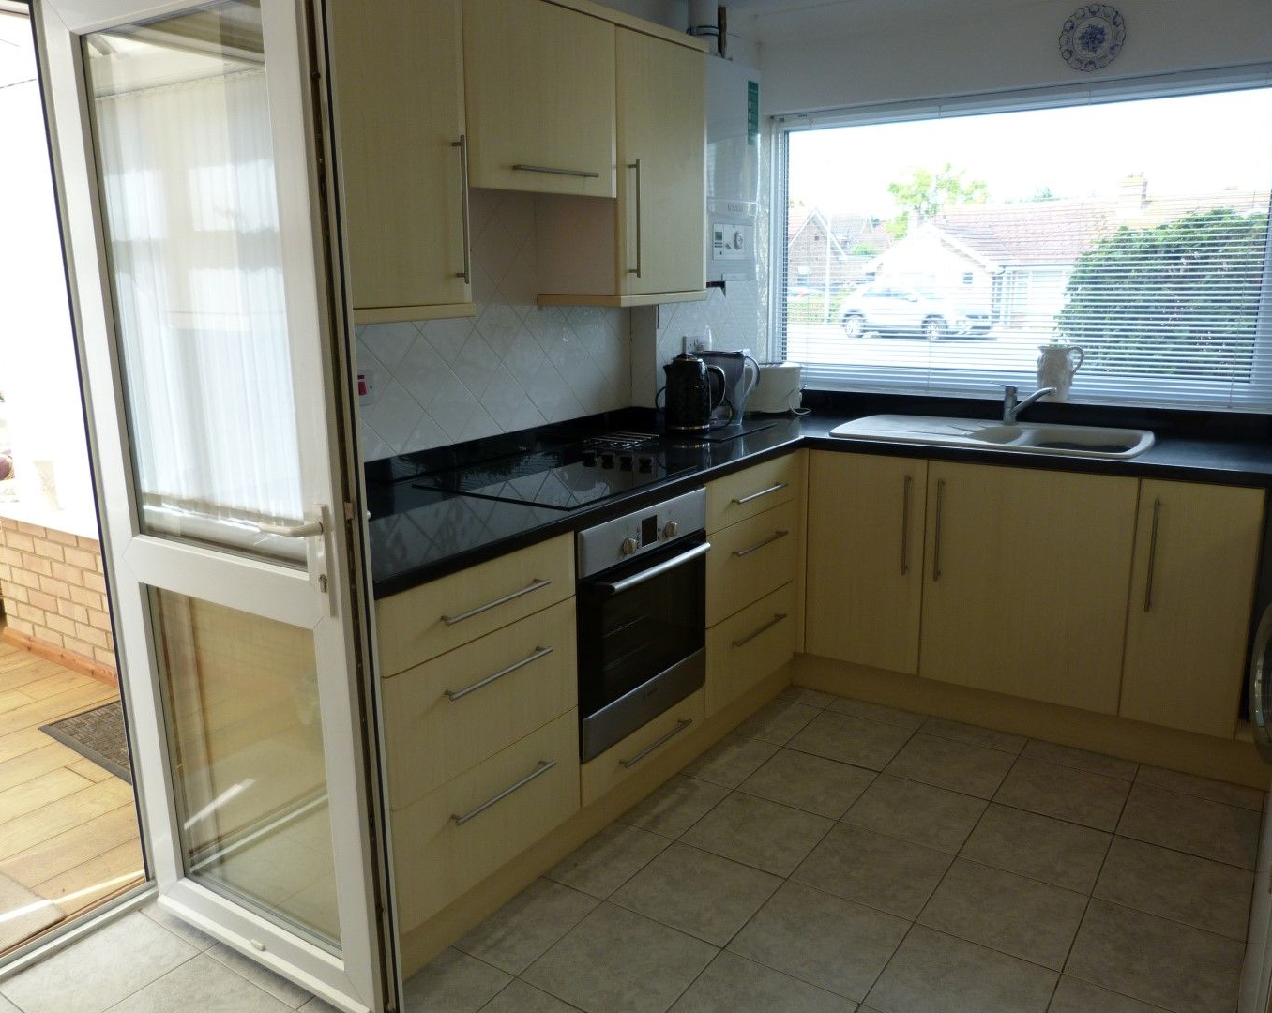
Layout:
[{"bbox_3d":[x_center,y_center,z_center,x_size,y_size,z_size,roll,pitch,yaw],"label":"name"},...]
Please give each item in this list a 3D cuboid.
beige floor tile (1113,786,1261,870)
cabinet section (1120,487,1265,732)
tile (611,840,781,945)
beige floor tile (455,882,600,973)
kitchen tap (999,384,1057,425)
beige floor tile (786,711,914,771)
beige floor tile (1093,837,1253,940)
[{"bbox_3d":[1.476,0.852,2.601,0.314,0.010,0.314,7,15,34],"label":"beige floor tile"},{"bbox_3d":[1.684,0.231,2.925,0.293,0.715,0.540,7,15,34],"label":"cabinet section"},{"bbox_3d":[0.150,0.929,2.350,0.313,0.010,0.313,7,15,34],"label":"tile"},{"bbox_3d":[-0.238,0.954,2.219,0.191,0.010,0.310,7,15,34],"label":"beige floor tile"},{"bbox_3d":[1.347,-0.343,3.351,0.050,0.140,0.218,-8,14,-30],"label":"kitchen tap"},{"bbox_3d":[0.681,0.742,3.090,0.310,0.010,0.310,7,15,34],"label":"beige floor tile"},{"bbox_3d":[1.296,0.912,2.346,0.314,0.010,0.314,7,15,34],"label":"beige floor tile"}]

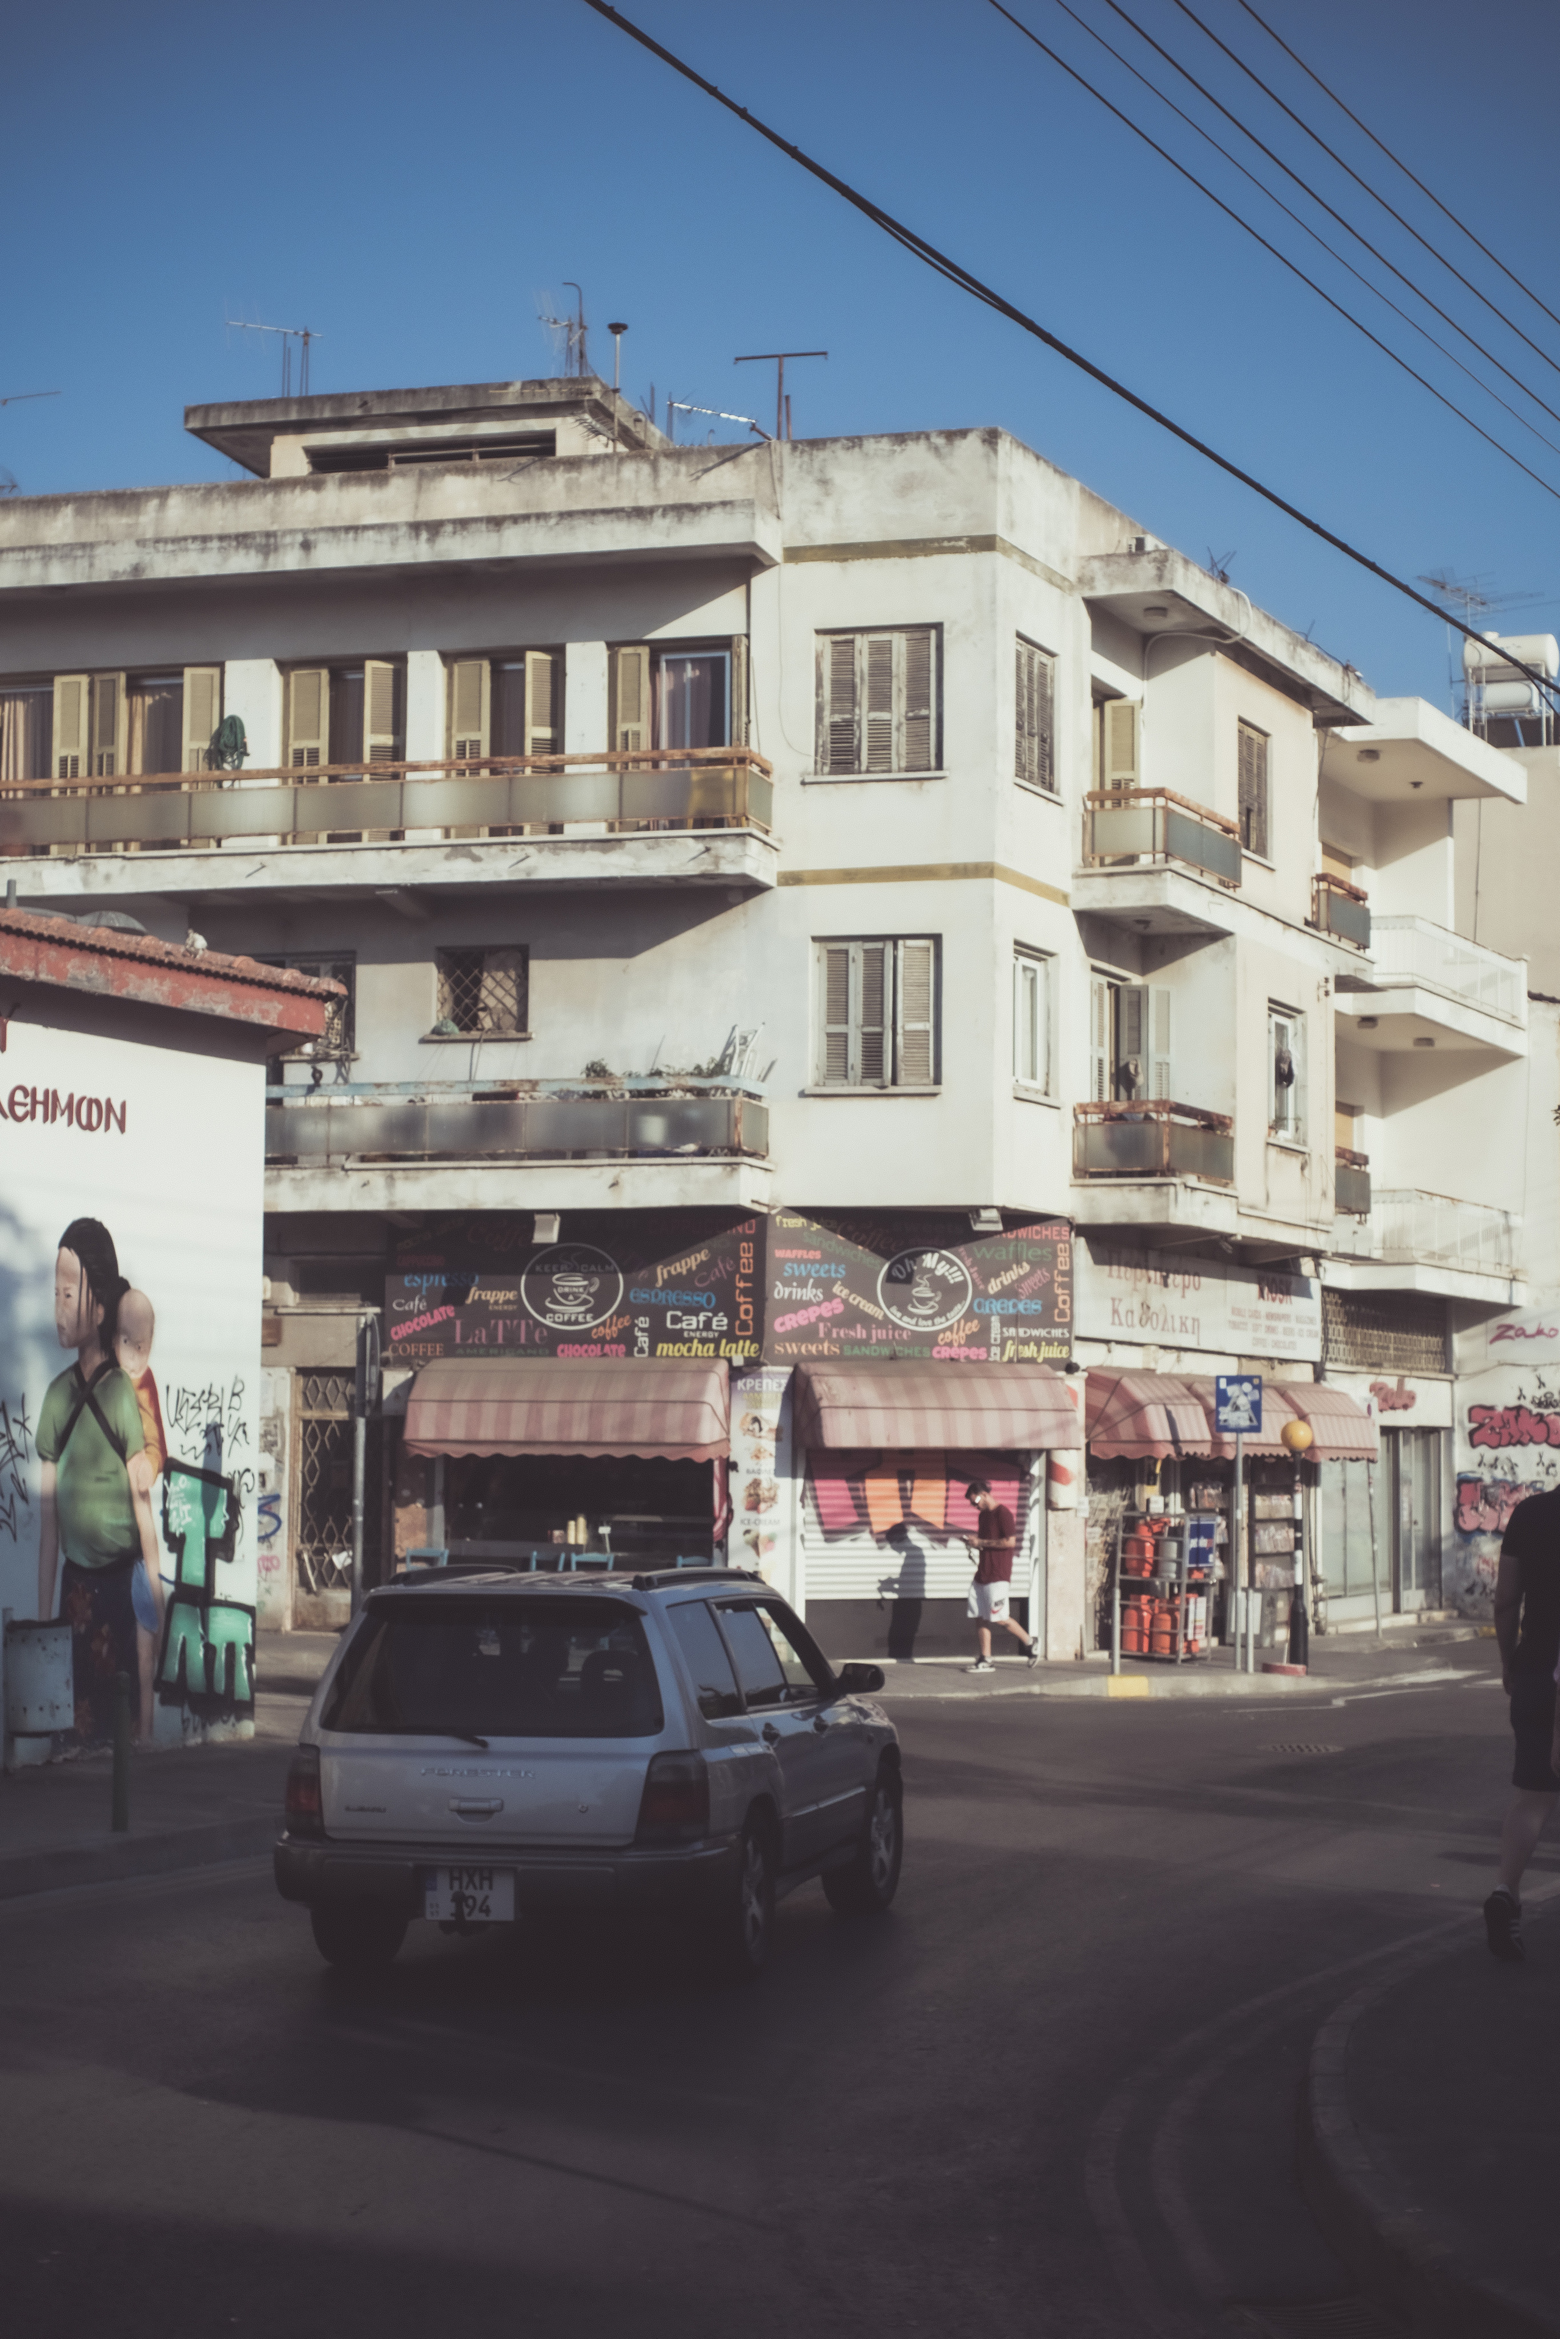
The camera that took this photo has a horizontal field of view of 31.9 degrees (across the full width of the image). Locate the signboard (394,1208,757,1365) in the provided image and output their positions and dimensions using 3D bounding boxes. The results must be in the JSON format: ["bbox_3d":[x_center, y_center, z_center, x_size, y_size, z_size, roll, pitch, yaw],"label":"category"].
[{"bbox_3d":[-2.024,1.158,26.483,3.856,1.470,0.060,-1,-6,12],"label":"signboard"}]

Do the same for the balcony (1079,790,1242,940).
[{"bbox_3d":[3.967,-3.121,28.302,0.875,1.198,2.260,-3,-7,32],"label":"balcony"}]

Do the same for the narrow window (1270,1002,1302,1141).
[{"bbox_3d":[5.504,-1.022,29.867,0.140,1.498,1.087,-3,-7,32],"label":"narrow window"}]

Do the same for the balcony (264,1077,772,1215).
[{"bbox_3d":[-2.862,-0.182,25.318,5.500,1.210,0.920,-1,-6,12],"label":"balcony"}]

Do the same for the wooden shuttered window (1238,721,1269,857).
[{"bbox_3d":[4.945,-4.001,28.782,0.140,1.370,0.910,-3,-7,31],"label":"wooden shuttered window"}]

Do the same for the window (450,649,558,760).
[{"bbox_3d":[-2.721,-4.215,27.276,1.205,2.047,0.200,-1,-6,12],"label":"window"}]

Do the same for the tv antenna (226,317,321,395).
[{"bbox_3d":[-5.585,-8.947,30.105,1.050,1.064,0.450,3,-6,-22],"label":"tv antenna"}]

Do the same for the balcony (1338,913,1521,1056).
[{"bbox_3d":[7.538,-2.142,33.052,1.660,1.196,4.176,-3,-7,33],"label":"balcony"}]

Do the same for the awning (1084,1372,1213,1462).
[{"bbox_3d":[3.616,2.369,26.624,0.690,0.797,1.434,-3,-7,31],"label":"awning"}]

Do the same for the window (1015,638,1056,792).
[{"bbox_3d":[2.489,-4.439,26.954,0.140,1.472,0.900,-3,-7,32],"label":"window"}]

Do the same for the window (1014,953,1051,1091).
[{"bbox_3d":[2.312,-1.362,25.610,0.140,1.290,0.930,-3,-7,31],"label":"window"}]

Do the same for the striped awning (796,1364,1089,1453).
[{"bbox_3d":[1.483,2.184,25.173,2.594,0.784,0.580,3,-6,-20],"label":"striped awning"}]

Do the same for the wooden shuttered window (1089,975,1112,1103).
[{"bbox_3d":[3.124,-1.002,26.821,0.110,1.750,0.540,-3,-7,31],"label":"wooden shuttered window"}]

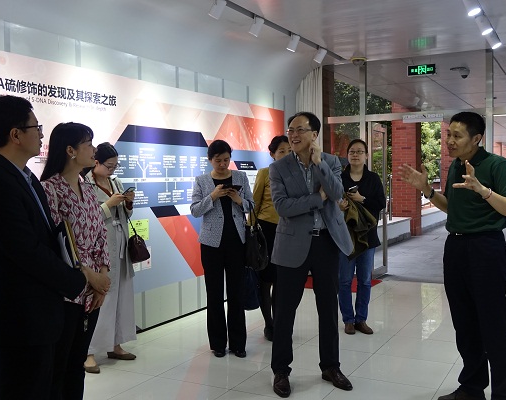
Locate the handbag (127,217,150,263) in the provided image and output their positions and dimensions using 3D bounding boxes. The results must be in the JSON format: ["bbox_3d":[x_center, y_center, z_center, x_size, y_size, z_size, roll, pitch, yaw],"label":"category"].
[{"bbox_3d":[-0.889,0.311,4.660,0.180,0.350,0.130,-2,2,-21],"label":"handbag"}]

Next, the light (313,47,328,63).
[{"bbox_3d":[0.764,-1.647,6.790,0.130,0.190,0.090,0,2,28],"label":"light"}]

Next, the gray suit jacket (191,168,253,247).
[{"bbox_3d":[-0.245,0.066,4.670,0.500,0.580,0.360,-1,2,-10],"label":"gray suit jacket"}]

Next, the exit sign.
[{"bbox_3d":[2.126,-1.634,7.570,0.340,0.135,0.030,1,3,28],"label":"exit sign"}]

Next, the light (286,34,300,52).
[{"bbox_3d":[0.411,-1.628,6.240,0.100,0.170,0.100,25,14,25],"label":"light"}]

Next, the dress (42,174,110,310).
[{"bbox_3d":[-0.893,0.210,2.970,0.280,0.640,0.410,1,3,33],"label":"dress"}]

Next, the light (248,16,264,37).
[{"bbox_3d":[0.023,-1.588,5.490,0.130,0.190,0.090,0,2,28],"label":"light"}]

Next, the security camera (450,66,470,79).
[{"bbox_3d":[2.874,-1.774,8.350,0.250,0.165,0.190,0,2,28],"label":"security camera"}]

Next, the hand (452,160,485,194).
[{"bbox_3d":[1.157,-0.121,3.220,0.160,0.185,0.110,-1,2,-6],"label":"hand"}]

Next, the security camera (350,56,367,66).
[{"bbox_3d":[1.350,-1.773,7.680,0.210,0.115,0.210,1,3,28],"label":"security camera"}]

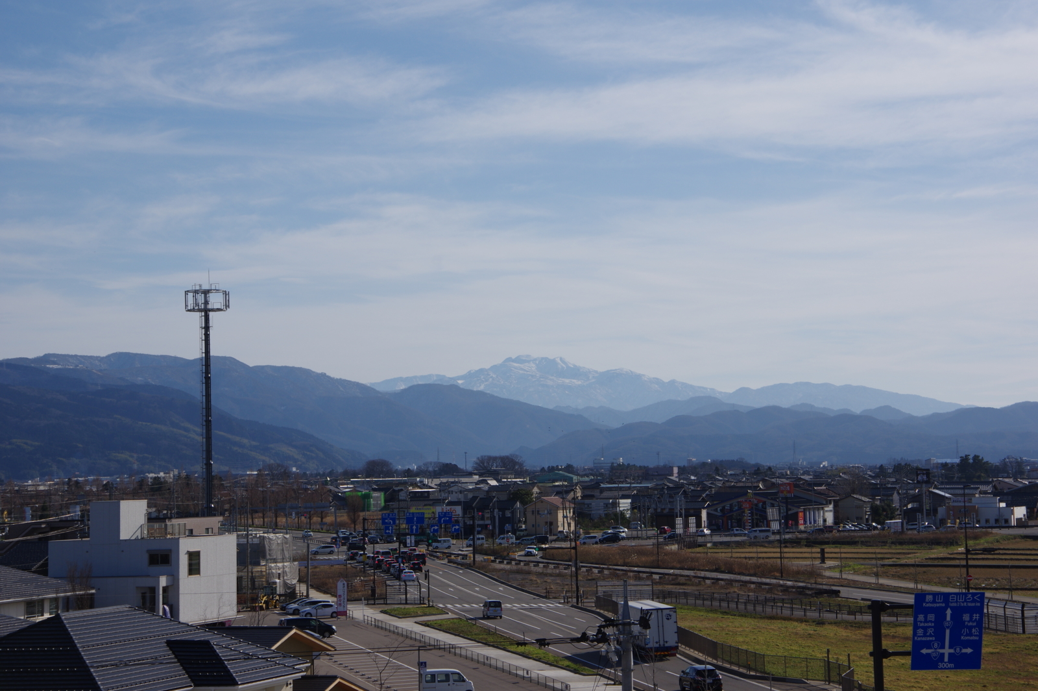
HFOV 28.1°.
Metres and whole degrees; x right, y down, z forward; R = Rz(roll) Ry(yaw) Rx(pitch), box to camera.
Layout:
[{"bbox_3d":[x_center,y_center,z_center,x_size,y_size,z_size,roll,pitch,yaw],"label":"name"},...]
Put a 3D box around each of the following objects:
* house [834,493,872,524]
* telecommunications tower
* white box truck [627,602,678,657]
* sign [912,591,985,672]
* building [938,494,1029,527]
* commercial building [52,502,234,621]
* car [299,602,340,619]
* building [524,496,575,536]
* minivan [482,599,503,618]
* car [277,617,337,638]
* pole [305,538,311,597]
[{"bbox_3d":[76.900,37.700,476.000,6.800,7.000,8.500,-2,-4,20],"label":"house"},{"bbox_3d":[-39.802,11.396,265.000,5.700,38.700,5.700,-1,-4,0],"label":"telecommunications tower"},{"bbox_3d":[9.800,22.100,162.400,2.480,3.750,10.200,-2,-4,-10],"label":"white box truck"},{"bbox_3d":[19.014,12.637,92.000,3.300,3.350,0.120,0,5,-12],"label":"sign"},{"bbox_3d":[100.100,35.800,448.300,16.000,6.400,14.000,-3,-4,25],"label":"building"},{"bbox_3d":[-38.687,22.096,214.000,14.600,12.000,12.600,-2,-4,20],"label":"commercial building"},{"bbox_3d":[-20.134,26.714,209.500,4.030,1.490,1.700,0,-4,-16],"label":"car"},{"bbox_3d":[6.600,36.100,441.000,7.800,8.000,9.200,-2,-4,23],"label":"building"},{"bbox_3d":[-2.614,26.184,206.000,1.475,1.780,3.400,0,-4,-11],"label":"minivan"},{"bbox_3d":[-18.643,24.887,183.000,4.820,1.770,1.780,0,-4,-16],"label":"car"},{"bbox_3d":[-23.738,25.248,234.000,0.380,6.900,0.380,-1,-4,0],"label":"pole"}]

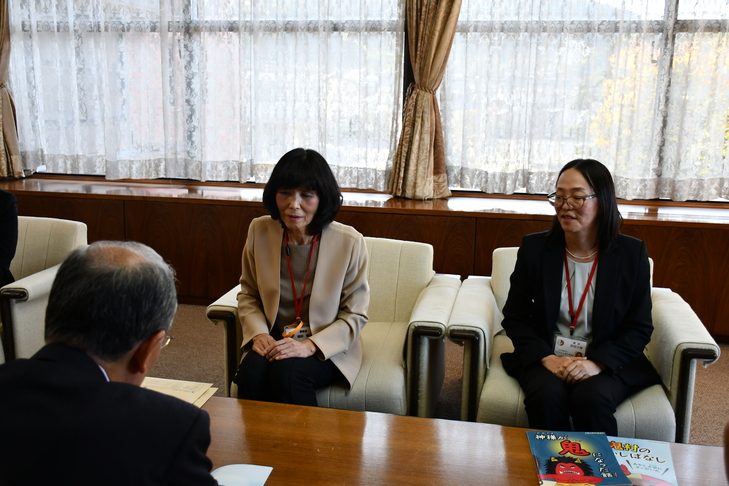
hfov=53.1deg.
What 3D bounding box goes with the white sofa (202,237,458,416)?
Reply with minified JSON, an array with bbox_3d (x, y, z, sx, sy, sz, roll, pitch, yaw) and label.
[{"bbox_3d":[-0.069,0.370,2.689,0.785,0.720,0.700,3,13,11],"label":"white sofa"}]

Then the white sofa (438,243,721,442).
[{"bbox_3d":[0.709,0.415,2.536,0.785,0.720,0.700,3,13,11],"label":"white sofa"}]

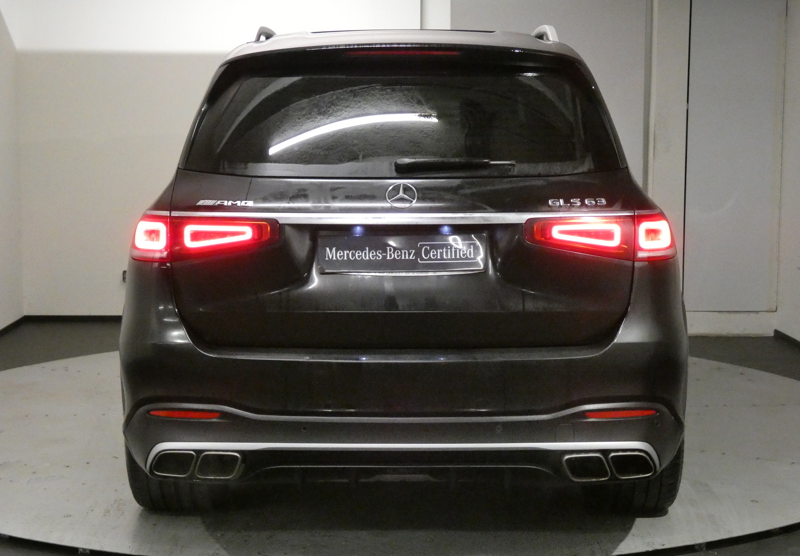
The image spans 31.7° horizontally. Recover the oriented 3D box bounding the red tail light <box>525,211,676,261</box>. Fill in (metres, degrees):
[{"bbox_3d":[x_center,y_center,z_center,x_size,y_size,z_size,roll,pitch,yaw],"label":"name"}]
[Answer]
[{"bbox_3d":[0.644,-0.126,4.471,0.511,0.157,0.258,0,7,1],"label":"red tail light"}]

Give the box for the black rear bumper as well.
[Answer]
[{"bbox_3d":[0.009,0.275,4.595,1.932,0.674,0.604,0,7,1],"label":"black rear bumper"}]

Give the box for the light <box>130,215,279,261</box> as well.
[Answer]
[{"bbox_3d":[-0.626,-0.130,4.486,0.511,0.157,0.258,0,7,1],"label":"light"}]

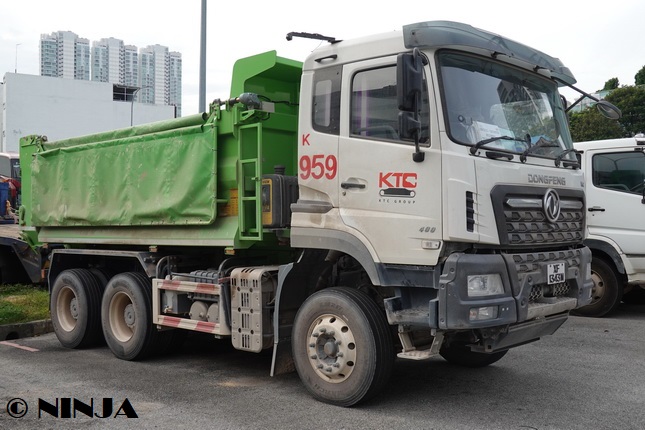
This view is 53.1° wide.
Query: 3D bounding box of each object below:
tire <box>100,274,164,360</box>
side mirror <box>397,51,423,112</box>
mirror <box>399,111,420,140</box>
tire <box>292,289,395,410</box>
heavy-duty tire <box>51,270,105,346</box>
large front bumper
[{"bbox_3d":[-2.338,1.250,7.939,1.050,1.050,0.290,-1,-2,41],"label":"tire"},{"bbox_3d":[0.667,-1.013,4.929,0.200,0.440,0.110,1,-2,-39],"label":"side mirror"},{"bbox_3d":[0.666,-0.681,4.921,0.190,0.215,0.110,1,-2,-39],"label":"mirror"},{"bbox_3d":[0.169,1.186,5.794,1.050,1.050,0.290,-2,-2,44],"label":"tire"},{"bbox_3d":[-3.363,1.277,8.831,1.050,1.050,0.290,-1,-2,41],"label":"heavy-duty tire"},{"bbox_3d":[1.859,0.599,5.730,0.470,0.585,2.460,-1,-2,41],"label":"large front bumper"}]

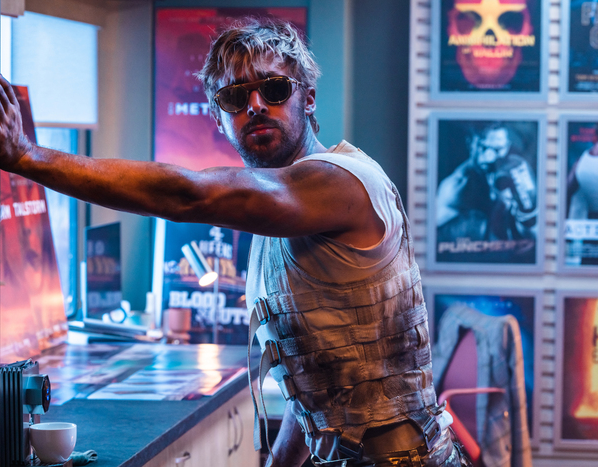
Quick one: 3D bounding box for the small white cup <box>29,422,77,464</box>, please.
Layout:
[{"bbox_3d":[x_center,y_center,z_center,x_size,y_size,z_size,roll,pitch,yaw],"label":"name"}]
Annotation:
[{"bbox_3d":[-0.421,0.361,3.500,0.081,0.062,0.081,1,4,0],"label":"small white cup"}]

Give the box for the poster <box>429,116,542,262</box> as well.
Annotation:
[{"bbox_3d":[0.672,-0.148,7.300,0.375,0.529,0.020,1,4,10],"label":"poster"}]

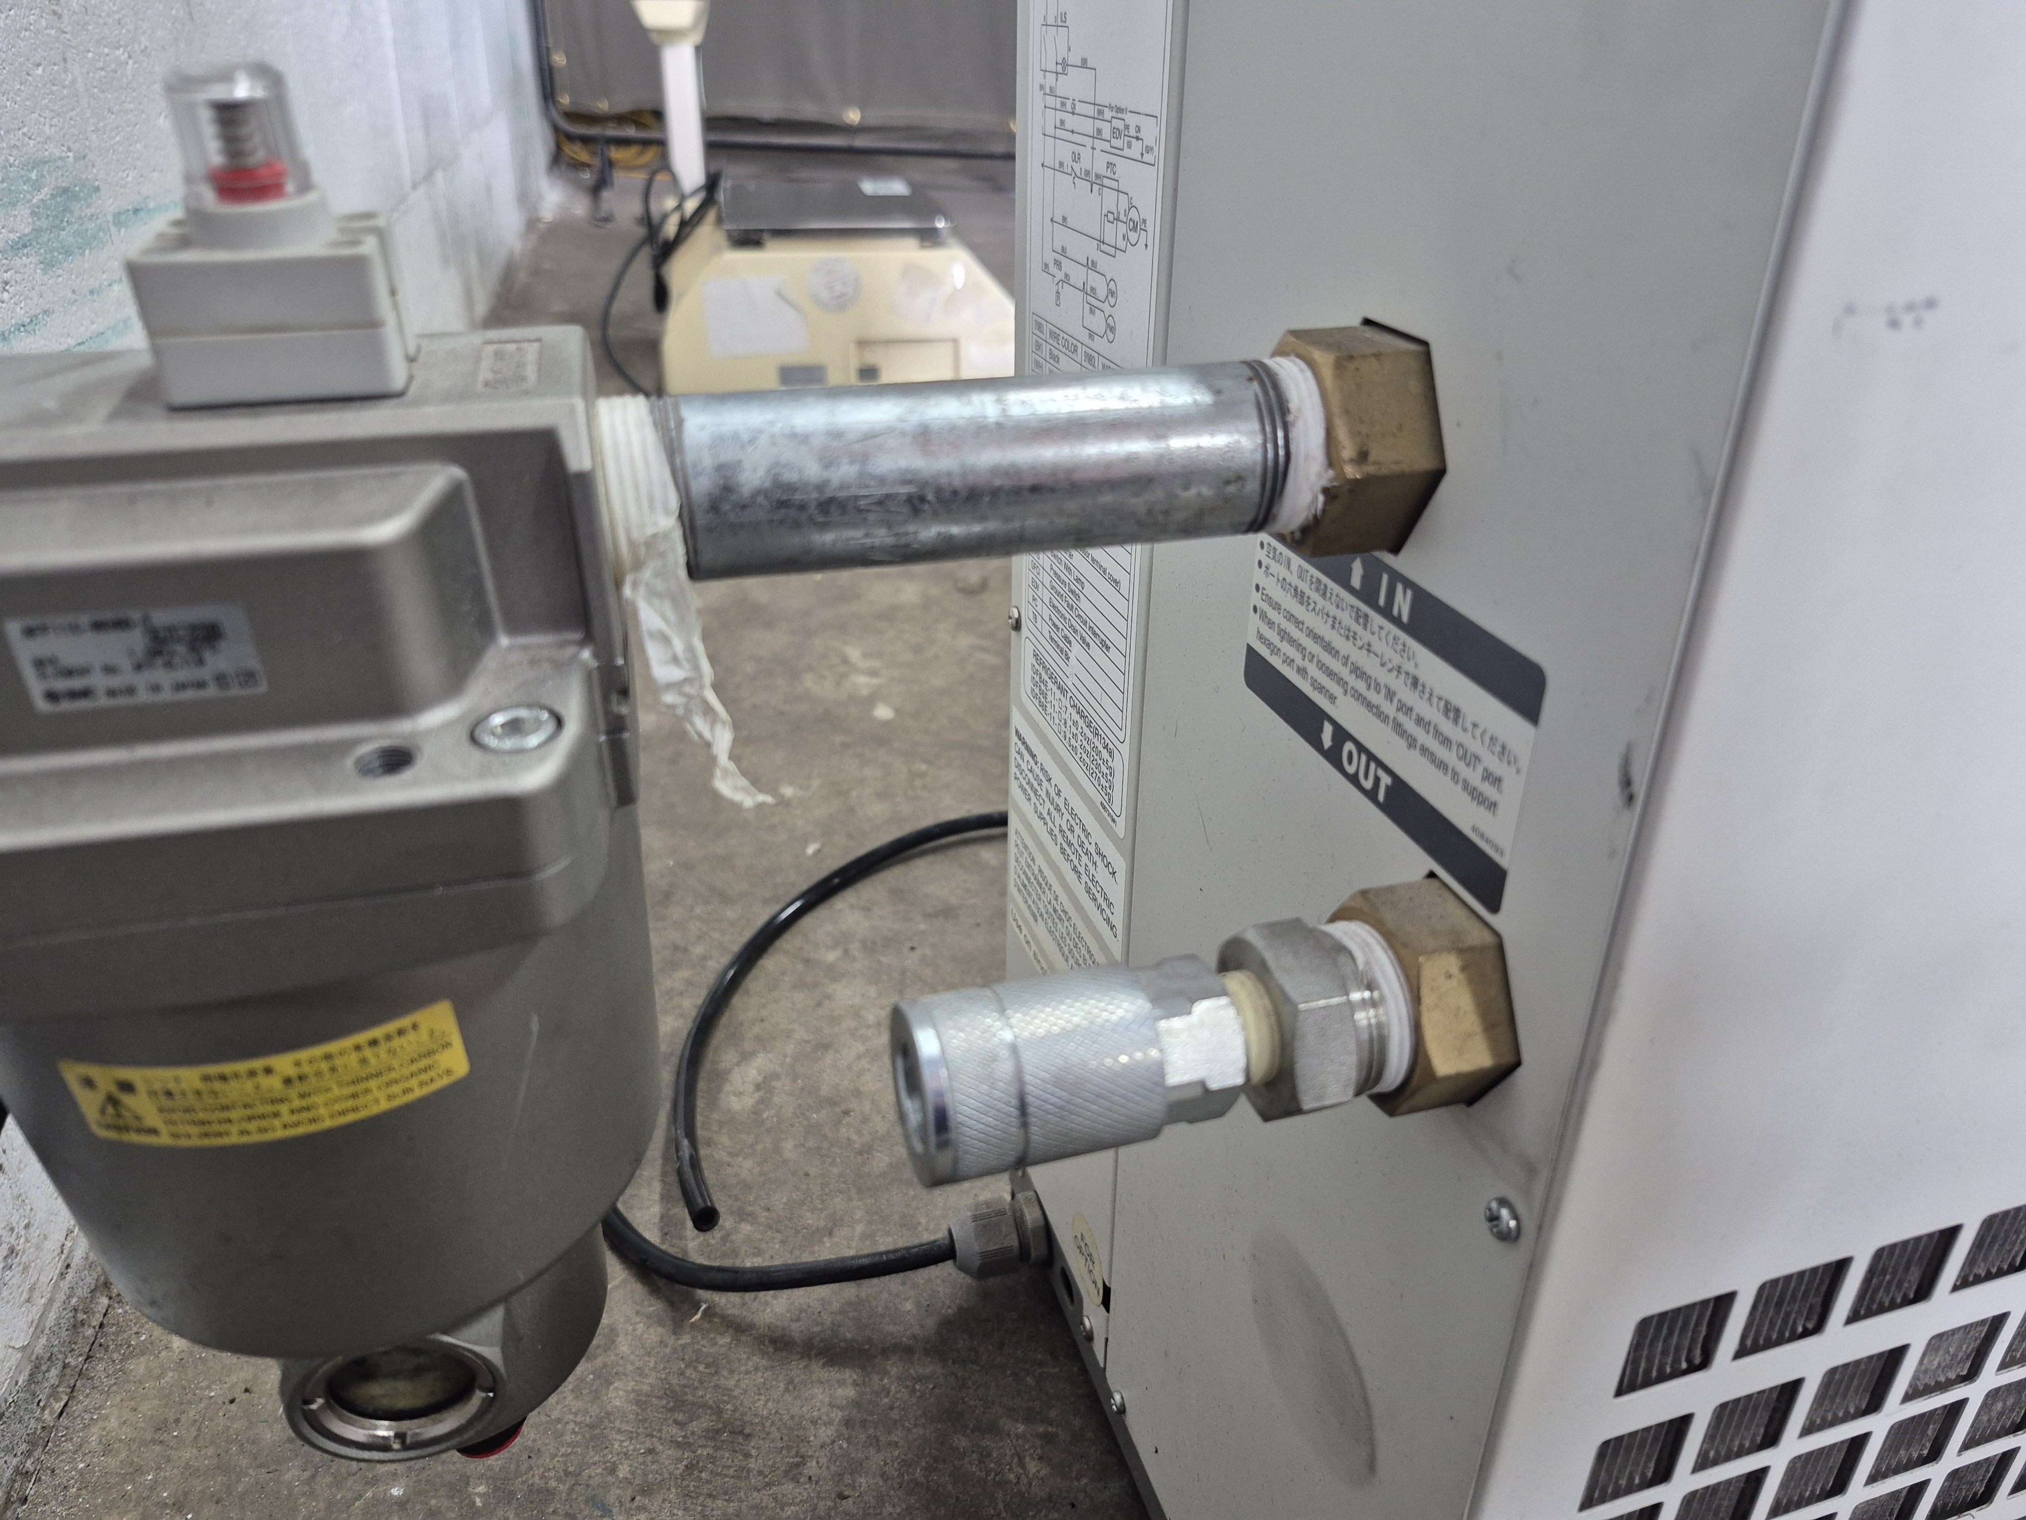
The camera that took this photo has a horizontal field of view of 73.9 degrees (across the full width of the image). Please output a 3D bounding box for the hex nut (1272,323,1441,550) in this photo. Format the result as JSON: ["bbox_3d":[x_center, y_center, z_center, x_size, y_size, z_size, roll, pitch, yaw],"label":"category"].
[{"bbox_3d":[0.054,-0.052,0.222,0.018,0.032,0.037,-7,28,-14],"label":"hex nut"}]

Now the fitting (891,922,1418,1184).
[{"bbox_3d":[0.023,0.045,0.210,0.080,0.032,0.032,-7,28,-16],"label":"fitting"}]

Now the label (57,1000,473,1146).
[{"bbox_3d":[-0.095,0.042,0.173,0.045,0.014,0.005,-8,35,-14],"label":"label"}]

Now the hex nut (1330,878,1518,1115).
[{"bbox_3d":[0.066,0.039,0.223,0.017,0.032,0.037,-7,28,-14],"label":"hex nut"}]

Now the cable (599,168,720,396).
[{"bbox_3d":[-0.441,-0.596,1.680,0.150,0.260,0.130,0,29,0],"label":"cable"}]

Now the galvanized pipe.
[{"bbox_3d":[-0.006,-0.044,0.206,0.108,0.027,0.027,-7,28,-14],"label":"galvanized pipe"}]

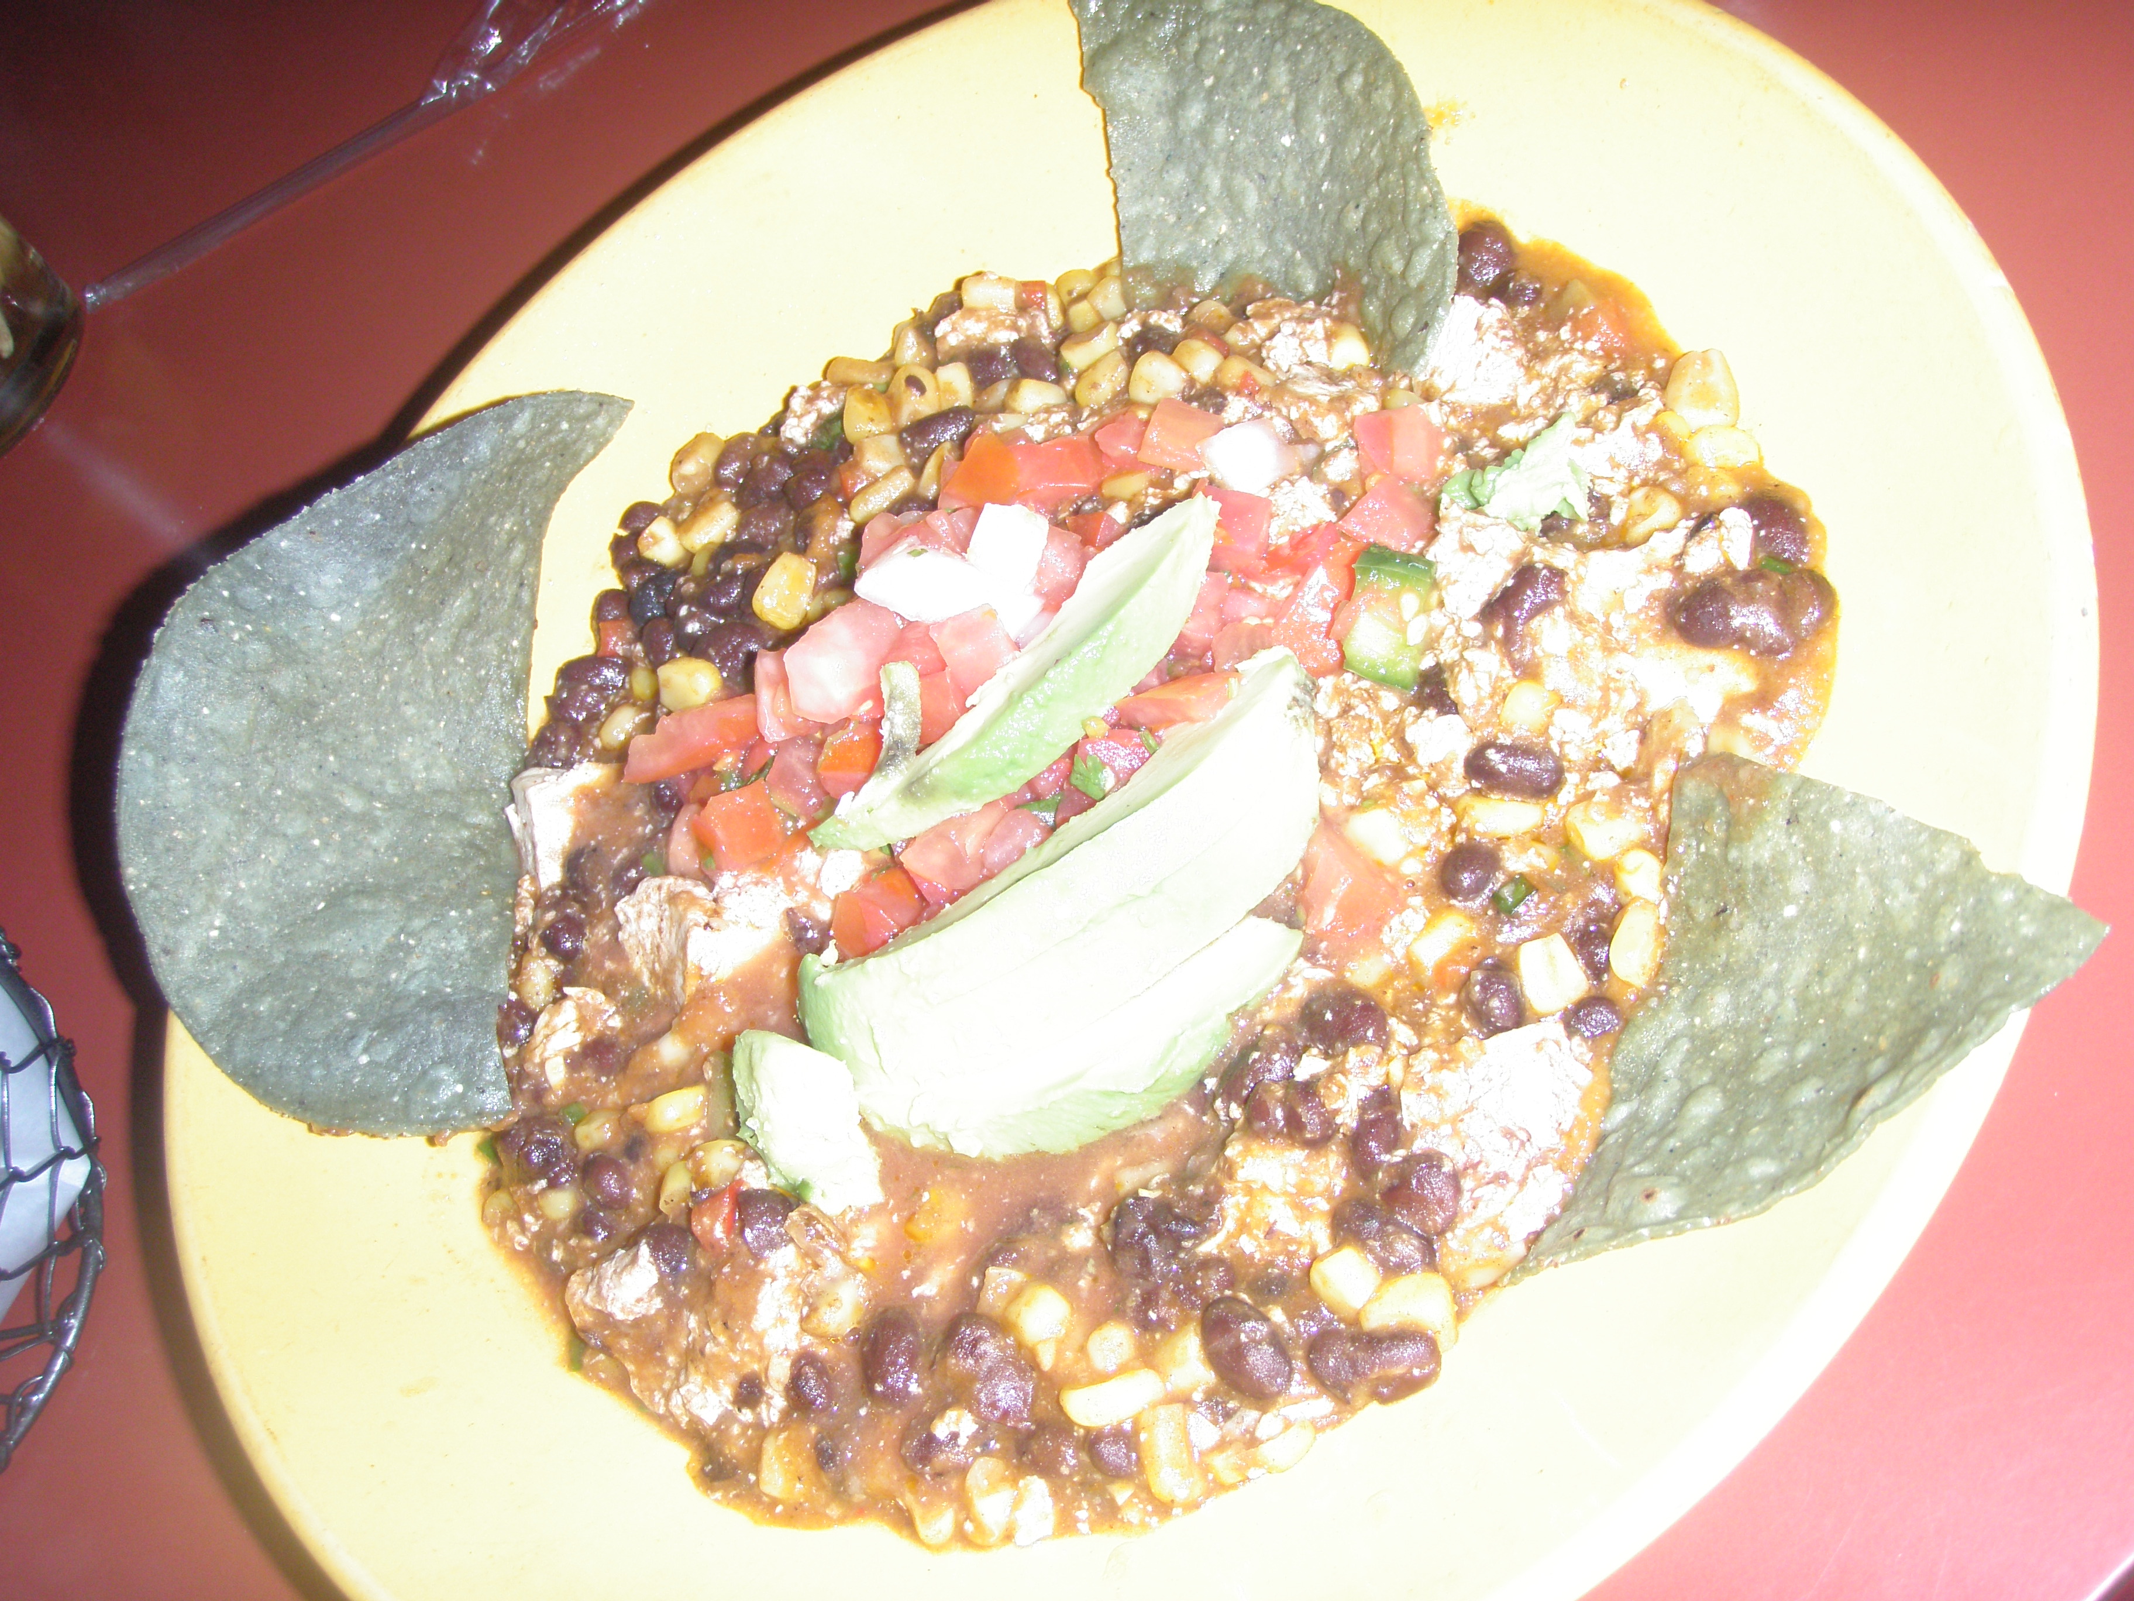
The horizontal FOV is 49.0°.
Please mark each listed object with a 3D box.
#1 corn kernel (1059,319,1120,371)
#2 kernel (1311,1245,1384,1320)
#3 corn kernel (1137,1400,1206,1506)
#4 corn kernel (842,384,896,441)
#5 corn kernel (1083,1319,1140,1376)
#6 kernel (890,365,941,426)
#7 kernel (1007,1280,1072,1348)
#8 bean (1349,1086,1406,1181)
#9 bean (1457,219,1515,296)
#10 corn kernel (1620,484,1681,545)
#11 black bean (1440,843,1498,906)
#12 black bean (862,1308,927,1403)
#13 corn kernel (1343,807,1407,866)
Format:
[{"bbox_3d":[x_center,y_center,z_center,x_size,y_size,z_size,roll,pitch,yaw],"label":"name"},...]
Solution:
[{"bbox_3d":[0.003,-0.069,0.353,0.009,0.006,0.006,-28,61,-8],"label":"corn kernel"},{"bbox_3d":[0.033,0.057,0.279,0.008,0.006,0.007,37,72,24],"label":"kernel"},{"bbox_3d":[0.013,0.079,0.283,0.007,0.006,0.011,-31,53,10],"label":"corn kernel"},{"bbox_3d":[-0.030,-0.058,0.350,0.007,0.006,0.008,-17,60,-2],"label":"corn kernel"},{"bbox_3d":[0.005,0.065,0.278,0.006,0.006,0.007,-17,60,-2],"label":"corn kernel"},{"bbox_3d":[-0.024,-0.062,0.360,0.008,0.006,0.010,0,63,28],"label":"kernel"},{"bbox_3d":[-0.003,0.065,0.297,0.008,0.006,0.009,-39,52,3],"label":"kernel"},{"bbox_3d":[0.038,0.041,0.287,0.006,0.006,0.012,14,64,15],"label":"bean"},{"bbox_3d":[0.062,-0.080,0.346,0.009,0.009,0.012,-20,55,18],"label":"bean"},{"bbox_3d":[0.073,-0.036,0.293,0.007,0.005,0.009,19,73,35],"label":"corn kernel"},{"bbox_3d":[0.051,0.009,0.299,0.009,0.007,0.008,-28,53,12],"label":"black bean"},{"bbox_3d":[-0.022,0.072,0.303,0.009,0.008,0.013,-21,55,17],"label":"black bean"},{"bbox_3d":[0.038,0.004,0.285,0.009,0.005,0.007,33,81,37],"label":"corn kernel"}]

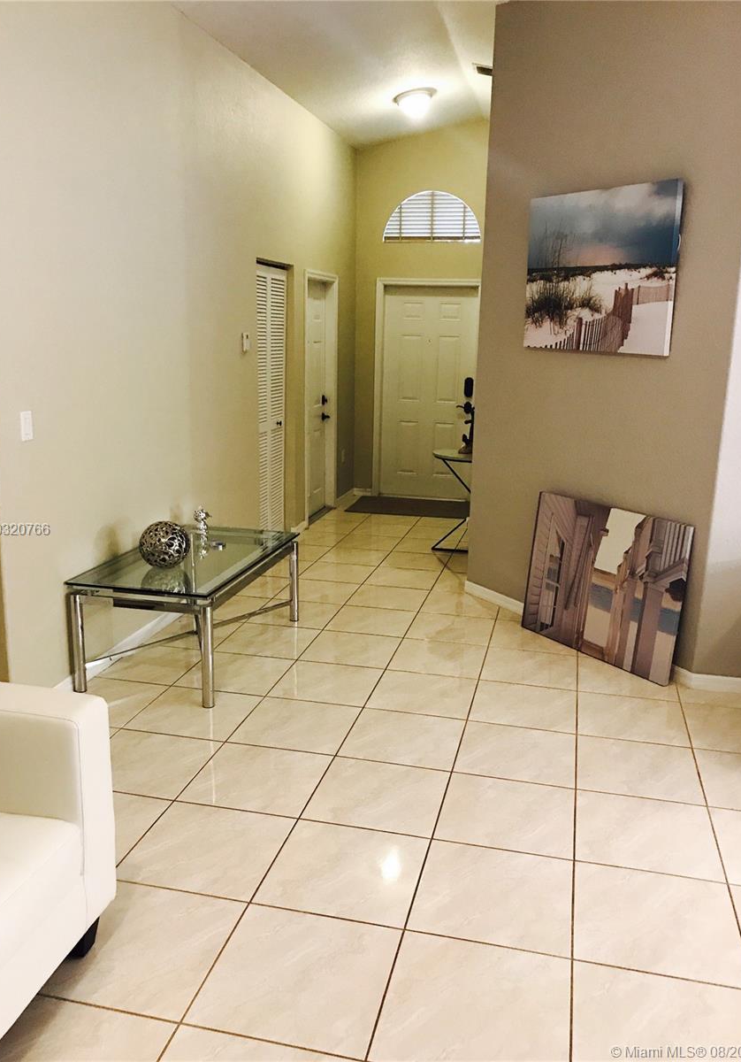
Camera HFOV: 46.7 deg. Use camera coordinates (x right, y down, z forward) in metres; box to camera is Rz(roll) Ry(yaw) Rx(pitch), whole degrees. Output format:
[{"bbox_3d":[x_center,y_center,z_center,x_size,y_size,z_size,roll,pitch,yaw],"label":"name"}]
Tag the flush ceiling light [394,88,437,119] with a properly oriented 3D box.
[{"bbox_3d":[0.354,-3.283,6.603,0.350,0.150,0.350,-5,11,15],"label":"flush ceiling light"}]

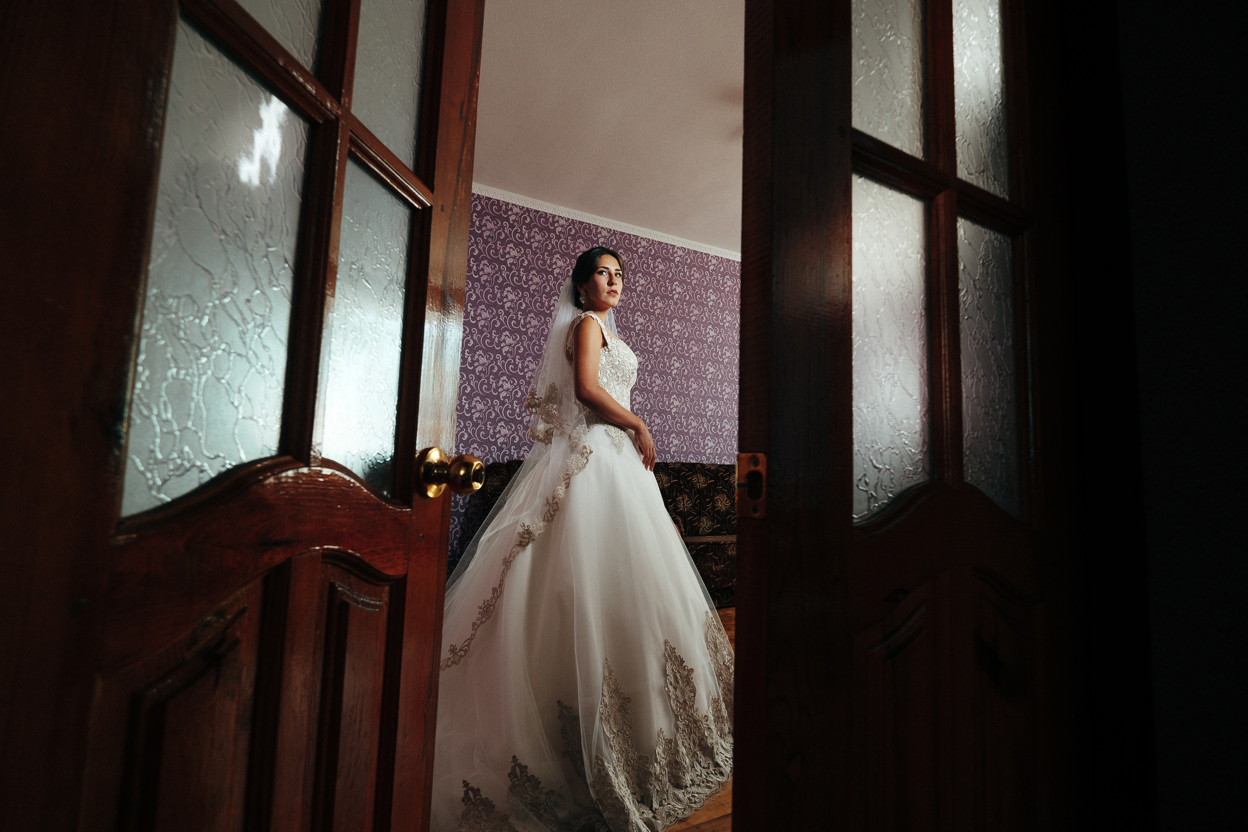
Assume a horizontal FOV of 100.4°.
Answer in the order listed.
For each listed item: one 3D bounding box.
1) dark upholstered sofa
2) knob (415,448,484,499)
[{"bbox_3d":[0.142,0.781,3.623,2.100,0.920,0.880,5,-6,-26],"label":"dark upholstered sofa"},{"bbox_3d":[-0.208,0.071,0.633,0.068,0.063,0.063,1,-6,11],"label":"knob"}]

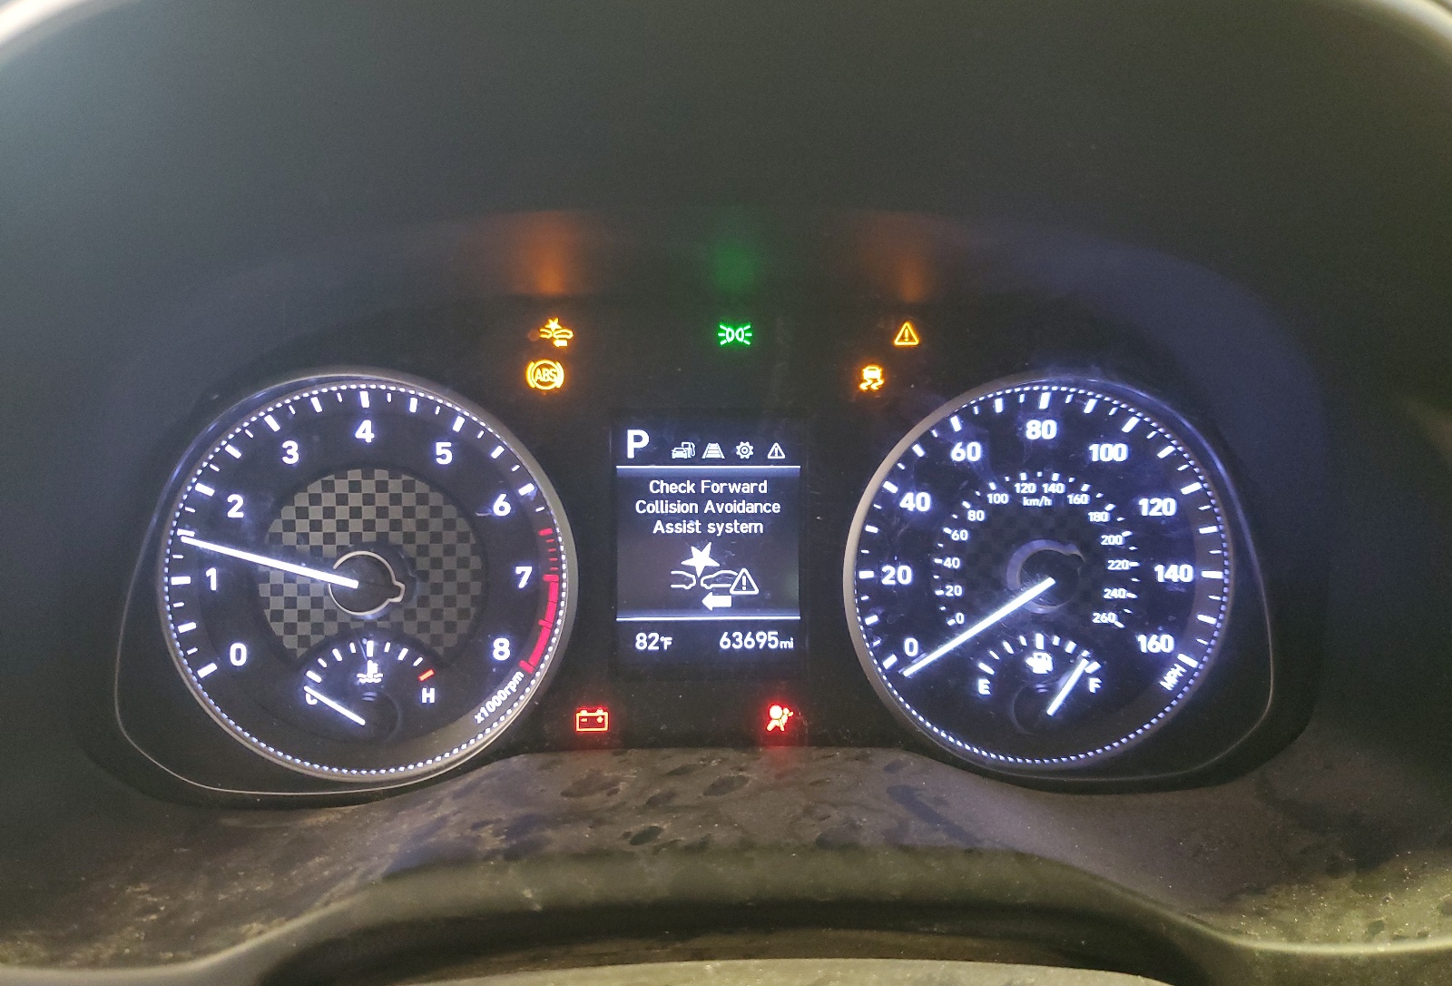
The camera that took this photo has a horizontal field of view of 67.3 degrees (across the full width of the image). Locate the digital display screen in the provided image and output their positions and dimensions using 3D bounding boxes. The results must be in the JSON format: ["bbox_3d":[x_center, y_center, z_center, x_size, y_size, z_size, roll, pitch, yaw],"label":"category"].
[{"bbox_3d":[-0.005,0.015,0.310,0.053,0.073,0.008,0,3,-3],"label":"digital display screen"}]

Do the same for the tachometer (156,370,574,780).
[{"bbox_3d":[-0.100,0.023,0.302,0.115,0.113,0.020,0,3,-3],"label":"tachometer"}]

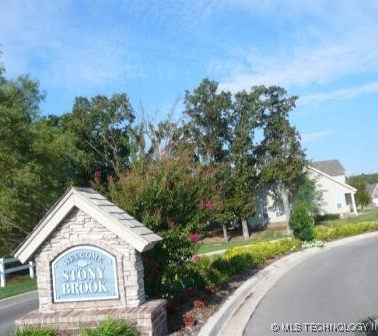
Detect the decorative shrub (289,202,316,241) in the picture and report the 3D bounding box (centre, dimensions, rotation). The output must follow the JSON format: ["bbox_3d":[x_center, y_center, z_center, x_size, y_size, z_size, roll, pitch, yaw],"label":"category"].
[{"bbox_3d":[5.139,2.460,16.655,1.100,1.700,1.100,-6,-8,0],"label":"decorative shrub"}]

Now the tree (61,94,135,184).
[{"bbox_3d":[-6.115,0.631,25.555,5.200,10.400,5.200,-6,-8,0],"label":"tree"}]

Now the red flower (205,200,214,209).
[{"bbox_3d":[0.393,0.700,6.954,0.160,0.160,0.160,-6,-8,0],"label":"red flower"}]

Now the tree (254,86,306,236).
[{"bbox_3d":[5.401,-0.492,21.653,3.100,8.900,3.100,-6,-8,0],"label":"tree"}]

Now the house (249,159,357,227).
[{"bbox_3d":[12.902,3.225,46.727,10.800,7.200,11.500,-6,-8,-5],"label":"house"}]

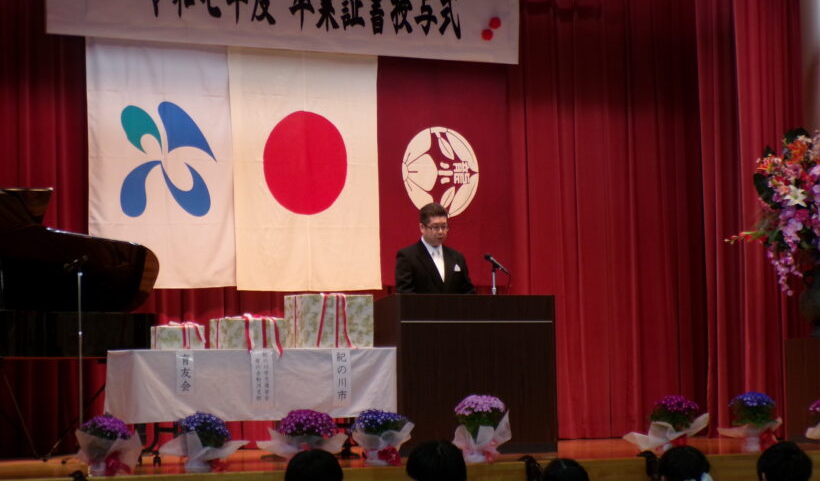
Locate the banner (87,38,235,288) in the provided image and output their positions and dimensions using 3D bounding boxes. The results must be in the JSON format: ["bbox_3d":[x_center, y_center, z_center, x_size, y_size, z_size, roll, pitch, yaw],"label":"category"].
[{"bbox_3d":[-1.694,-0.551,14.089,1.121,1.771,0.050,1,-5,-27],"label":"banner"}]

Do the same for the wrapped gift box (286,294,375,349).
[{"bbox_3d":[-0.523,0.534,13.164,0.492,0.343,0.300,1,-5,-27],"label":"wrapped gift box"}]

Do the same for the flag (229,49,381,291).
[{"bbox_3d":[-0.739,-0.553,14.552,1.148,1.833,0.050,1,-5,-27],"label":"flag"}]

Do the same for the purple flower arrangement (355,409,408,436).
[{"bbox_3d":[-0.164,1.046,11.704,0.310,0.155,0.280,1,-5,-27],"label":"purple flower arrangement"}]

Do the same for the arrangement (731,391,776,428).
[{"bbox_3d":[2.166,1.065,12.847,0.290,0.225,0.280,-1,-4,0],"label":"arrangement"}]

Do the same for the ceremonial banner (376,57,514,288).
[{"bbox_3d":[0.231,-0.529,15.089,1.194,1.752,0.050,1,-5,-27],"label":"ceremonial banner"}]

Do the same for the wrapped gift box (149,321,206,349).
[{"bbox_3d":[-1.441,0.611,12.669,0.293,0.150,0.160,1,-5,-27],"label":"wrapped gift box"}]

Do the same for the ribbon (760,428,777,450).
[{"bbox_3d":[2.251,1.245,12.775,0.110,0.150,0.080,1,-5,-27],"label":"ribbon"}]

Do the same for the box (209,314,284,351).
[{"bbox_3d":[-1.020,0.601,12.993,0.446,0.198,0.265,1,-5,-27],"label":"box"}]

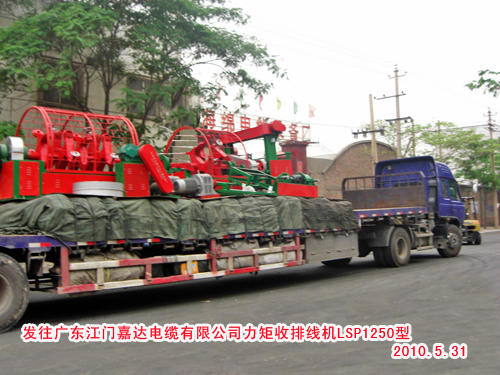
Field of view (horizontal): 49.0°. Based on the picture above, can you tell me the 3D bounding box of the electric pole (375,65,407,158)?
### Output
[{"bbox_3d":[9.106,-2.384,34.651,2.200,10.760,0.400,-4,-4,40],"label":"electric pole"}]

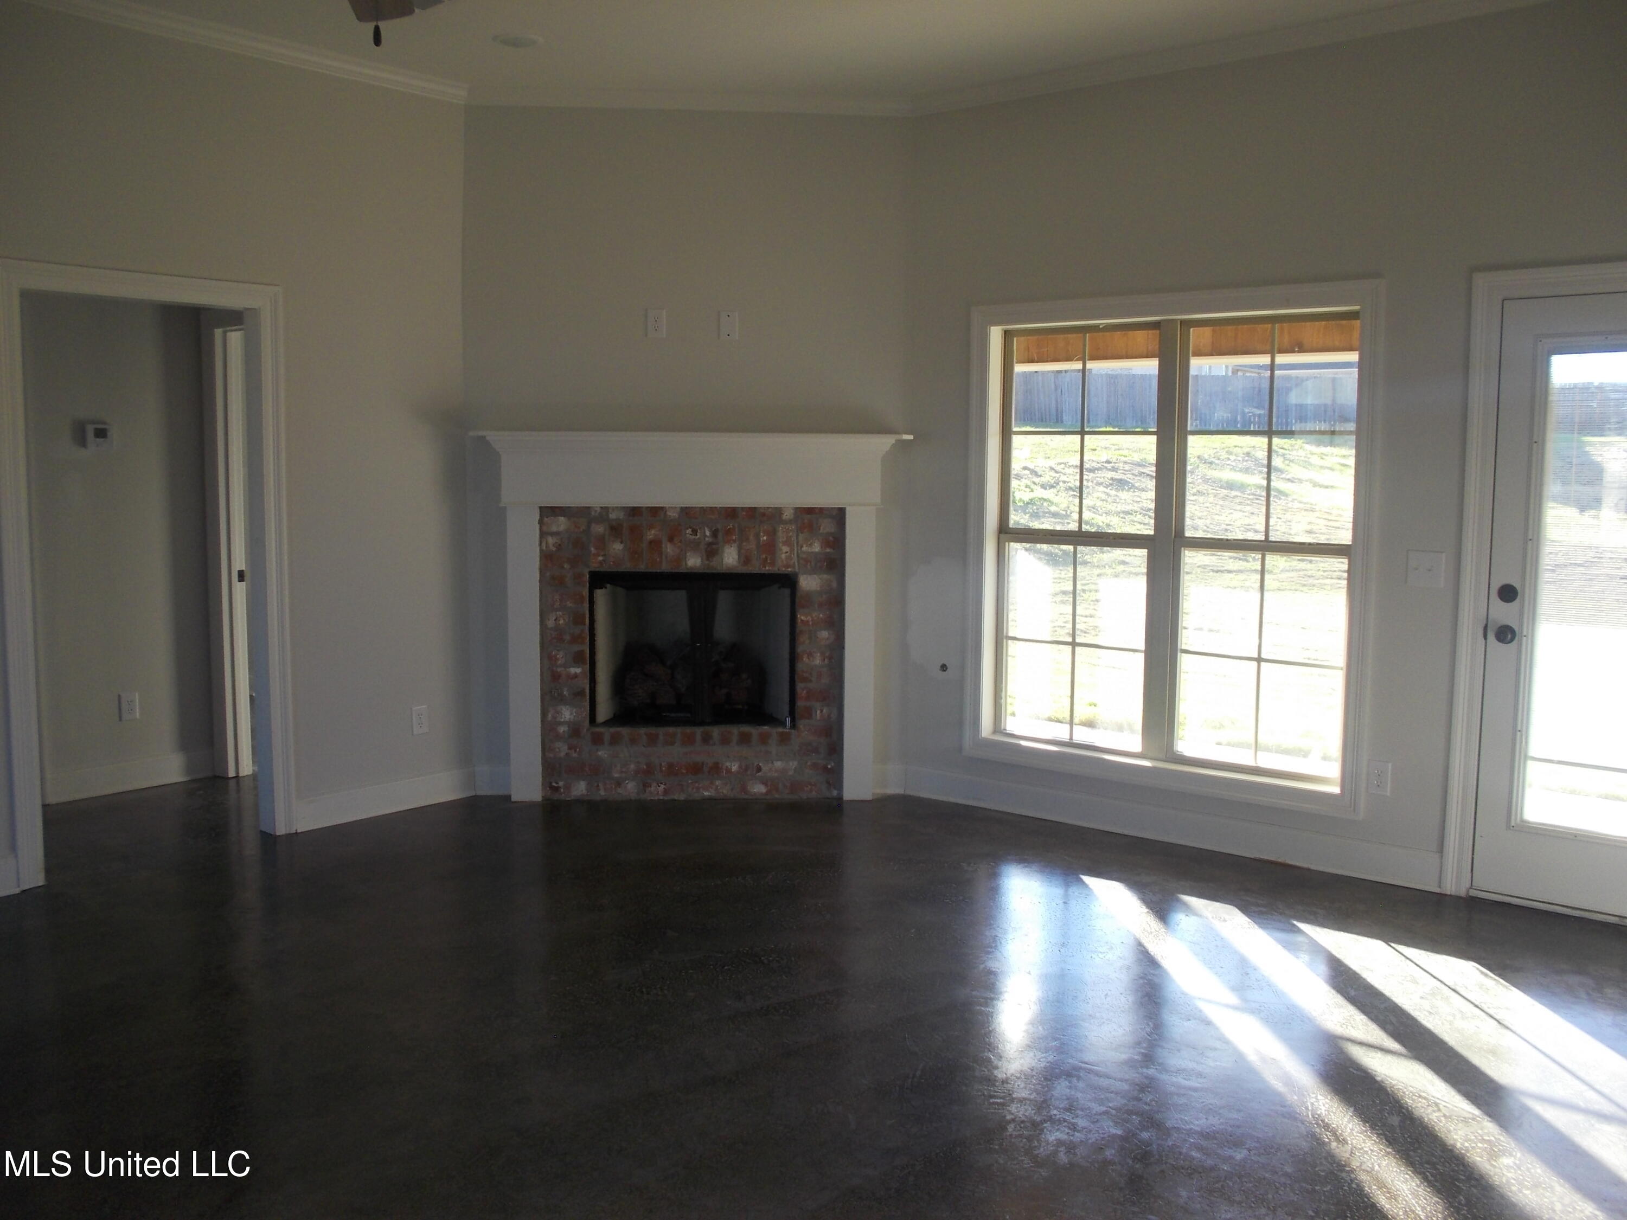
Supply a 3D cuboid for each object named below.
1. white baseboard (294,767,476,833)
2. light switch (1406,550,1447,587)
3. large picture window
[{"bbox_3d":[-1.792,0.802,5.801,0.016,0.132,0.873,5,7,39],"label":"white baseboard"},{"bbox_3d":[2.120,-0.141,4.729,0.121,0.119,0.018,5,7,39],"label":"light switch"},{"bbox_3d":[1.401,-0.265,5.464,1.530,1.760,0.120,5,7,39],"label":"large picture window"}]

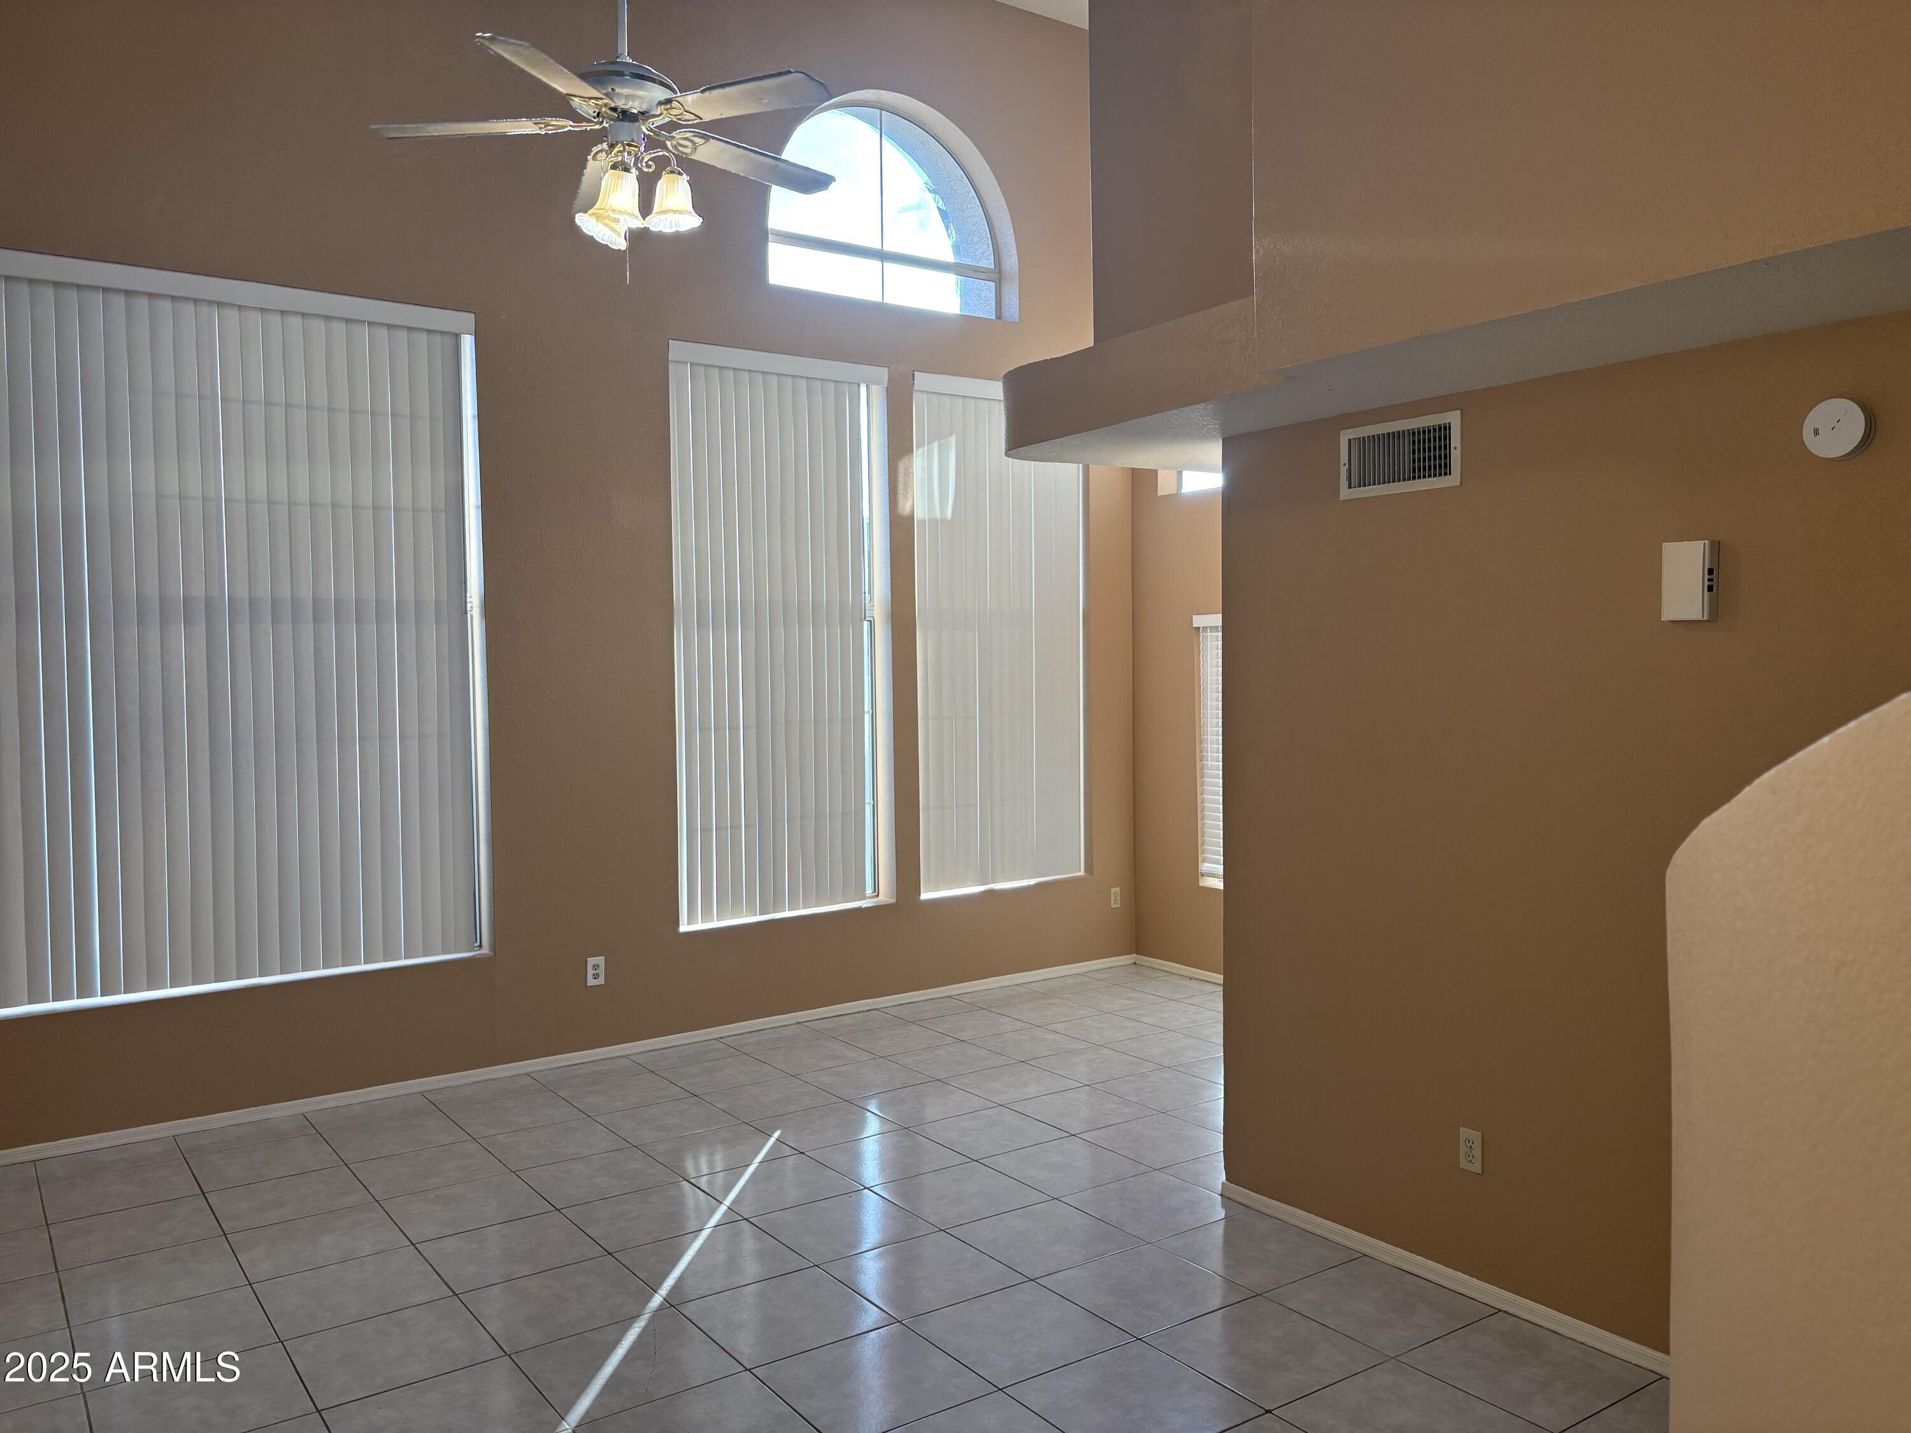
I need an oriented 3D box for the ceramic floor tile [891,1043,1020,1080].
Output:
[{"bbox_3d":[-0.023,1.542,6.404,0.448,0.010,0.448,-2,2,-35],"label":"ceramic floor tile"}]

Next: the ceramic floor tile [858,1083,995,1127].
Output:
[{"bbox_3d":[-0.134,1.566,5.800,0.447,0.010,0.447,-2,2,-35],"label":"ceramic floor tile"}]

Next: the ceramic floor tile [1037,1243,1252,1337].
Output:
[{"bbox_3d":[0.530,1.596,4.004,0.443,0.010,0.443,-2,2,-35],"label":"ceramic floor tile"}]

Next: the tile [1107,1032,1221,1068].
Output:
[{"bbox_3d":[0.976,1.526,6.577,0.447,0.010,0.447,-2,2,-35],"label":"tile"}]

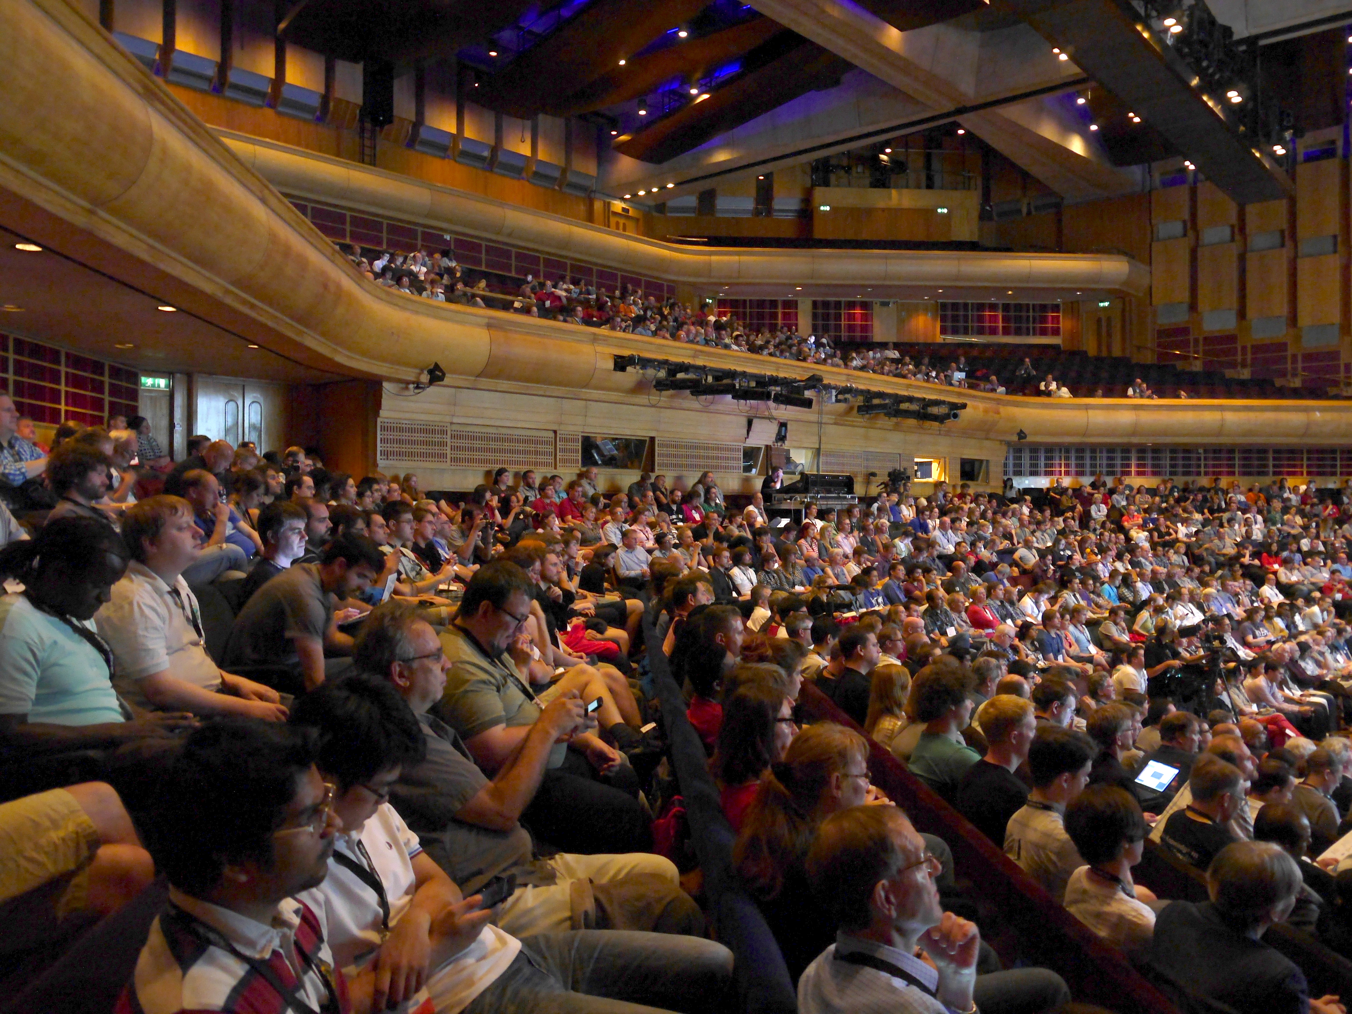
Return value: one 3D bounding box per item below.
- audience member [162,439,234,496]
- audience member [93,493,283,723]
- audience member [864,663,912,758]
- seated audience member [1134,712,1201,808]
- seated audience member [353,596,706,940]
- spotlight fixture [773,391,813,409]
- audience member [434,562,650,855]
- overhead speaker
[{"bbox_3d":[-2.950,0.130,7.100,0.820,1.150,0.530,0,0,-10],"label":"audience member"},{"bbox_3d":[-1.300,0.600,3.280,0.820,1.250,0.570,0,0,-10],"label":"audience member"},{"bbox_3d":[1.180,1.330,5.270,0.750,1.180,0.470,0,0,-18],"label":"audience member"},{"bbox_3d":[2.850,1.700,5.950,0.780,1.220,0.540,0,0,-5],"label":"seated audience member"},{"bbox_3d":[-0.330,0.820,2.520,0.820,1.200,0.580,0,0,-10],"label":"seated audience member"},{"bbox_3d":[2.070,-1.880,19.300,0.720,0.220,0.220,0,0,30],"label":"spotlight fixture"},{"bbox_3d":[-0.350,0.760,3.070,0.780,1.200,0.560,0,0,-10],"label":"audience member"},{"bbox_3d":[-6.540,-9.090,24.000,0.550,1.450,0.580,0,0,-37],"label":"overhead speaker"}]

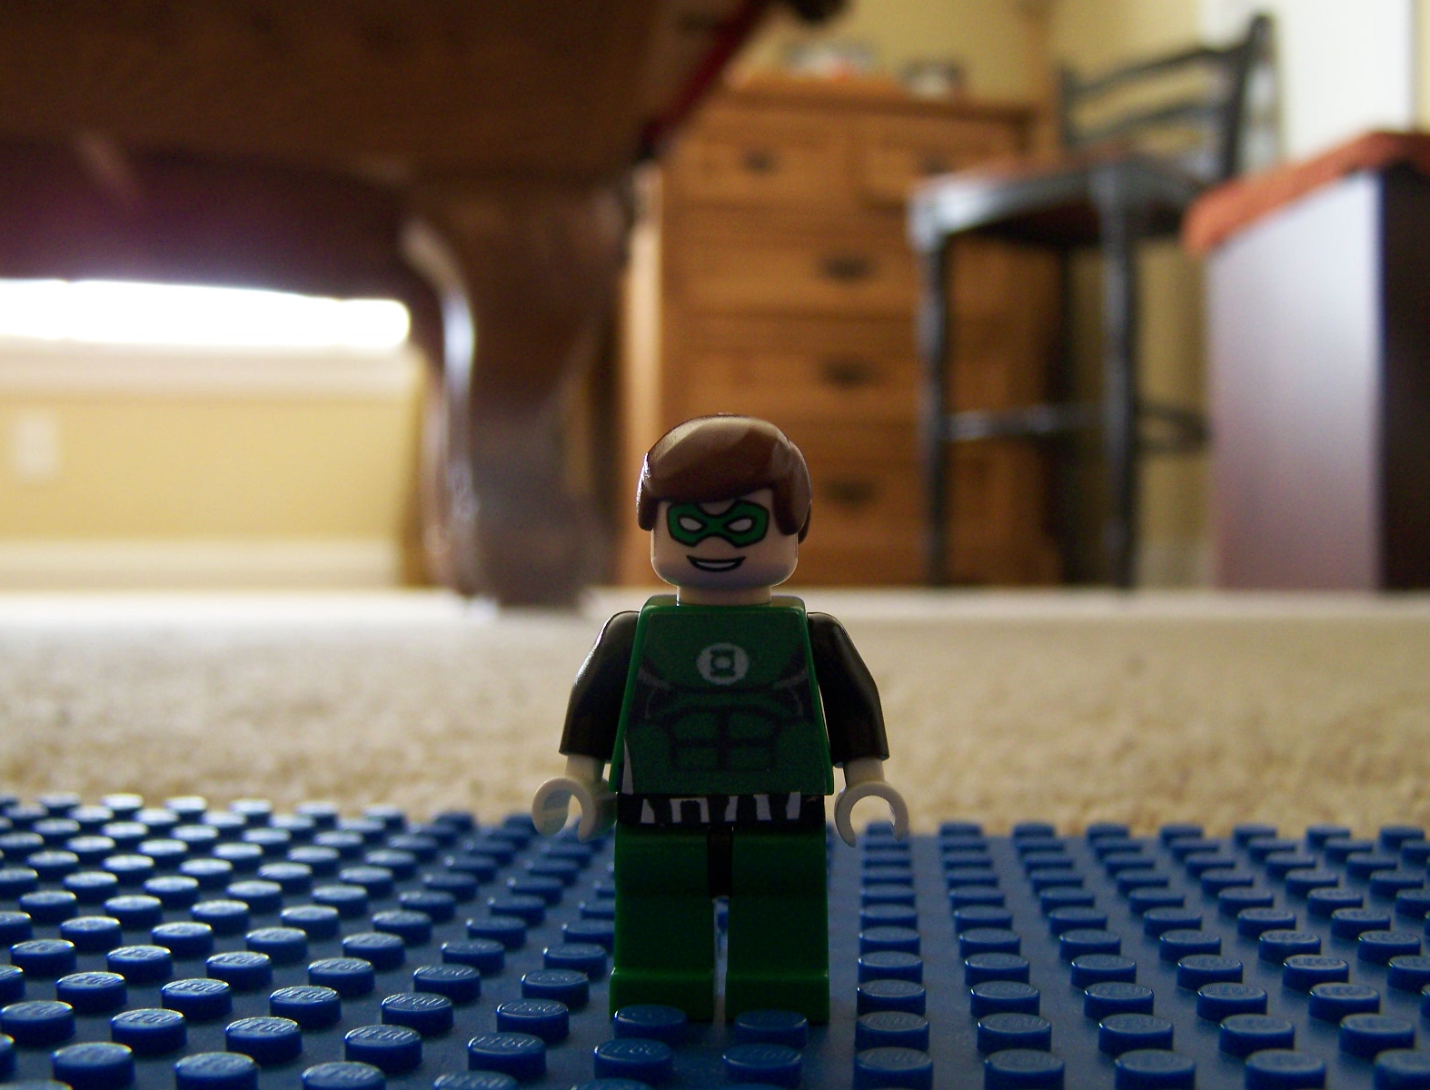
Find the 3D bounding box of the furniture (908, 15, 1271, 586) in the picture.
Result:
[{"bbox_3d":[0.615,-0.412,2.635,0.400,0.980,0.460,-1,-1,42],"label":"furniture"}]

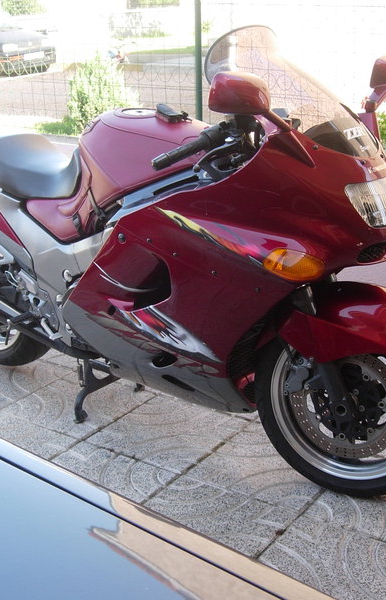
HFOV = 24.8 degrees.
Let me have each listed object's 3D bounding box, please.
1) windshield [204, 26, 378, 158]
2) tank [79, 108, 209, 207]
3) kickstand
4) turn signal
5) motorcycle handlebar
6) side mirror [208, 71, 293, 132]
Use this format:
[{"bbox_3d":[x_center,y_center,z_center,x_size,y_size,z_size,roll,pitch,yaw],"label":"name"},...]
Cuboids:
[{"bbox_3d":[0.291,-0.547,2.305,0.420,0.335,0.380,13,24,36],"label":"windshield"},{"bbox_3d":[-0.130,-0.448,2.709,0.540,0.270,0.360,13,24,36],"label":"tank"},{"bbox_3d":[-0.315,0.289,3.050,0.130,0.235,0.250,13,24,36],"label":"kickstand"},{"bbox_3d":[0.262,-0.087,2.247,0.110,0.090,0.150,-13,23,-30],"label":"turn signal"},{"bbox_3d":[-0.011,-0.402,2.293,0.220,0.105,0.090,-17,24,-36],"label":"motorcycle handlebar"},{"bbox_3d":[0.129,-0.456,2.036,0.215,0.150,0.125,-18,25,-38],"label":"side mirror"}]

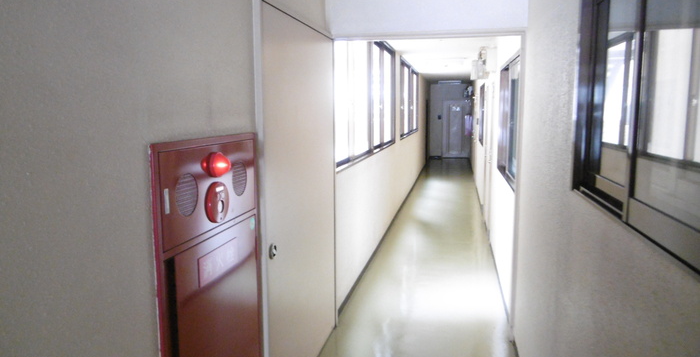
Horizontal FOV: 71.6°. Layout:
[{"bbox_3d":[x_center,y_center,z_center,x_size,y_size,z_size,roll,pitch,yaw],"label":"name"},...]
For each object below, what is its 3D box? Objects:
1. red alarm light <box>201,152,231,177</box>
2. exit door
[{"bbox_3d":[-0.470,-0.045,1.727,0.090,0.088,0.088,2,8,12],"label":"red alarm light"},{"bbox_3d":[3.527,-1.593,15.949,0.900,1.900,0.050,2,8,12],"label":"exit door"}]

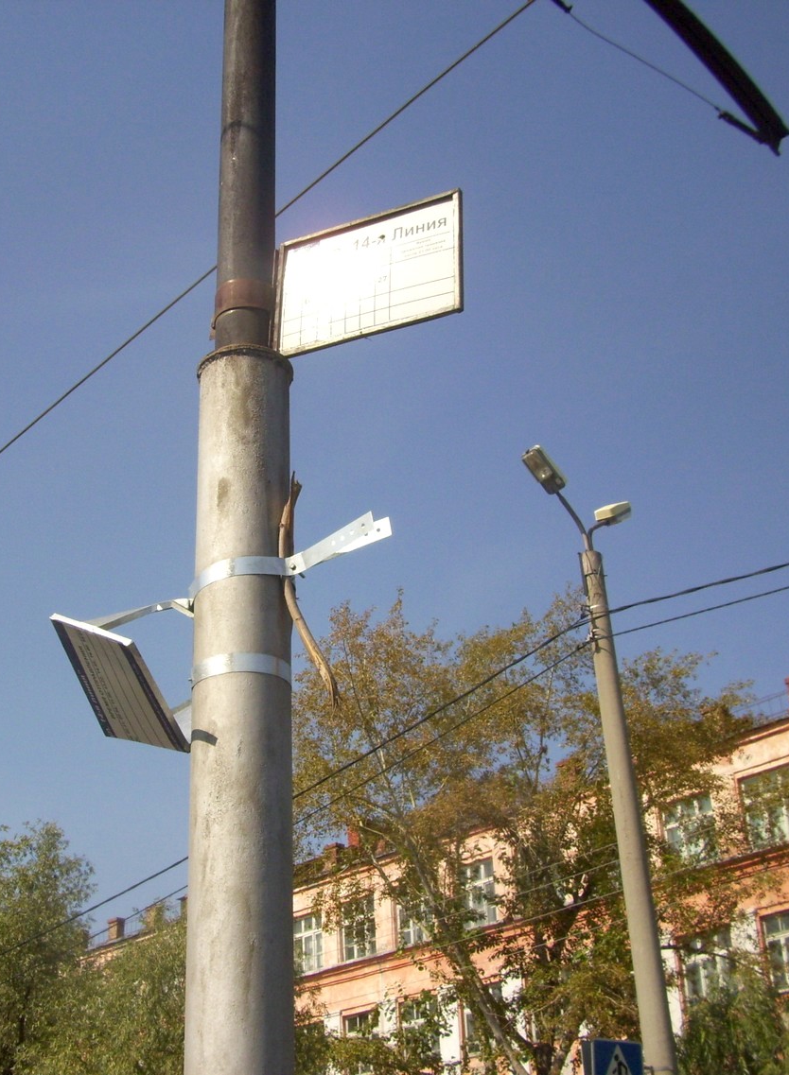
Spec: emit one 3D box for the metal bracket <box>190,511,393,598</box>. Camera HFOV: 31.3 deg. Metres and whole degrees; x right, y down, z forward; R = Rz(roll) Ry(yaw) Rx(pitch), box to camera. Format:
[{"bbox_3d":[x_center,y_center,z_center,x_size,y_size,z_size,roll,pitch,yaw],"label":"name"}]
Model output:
[{"bbox_3d":[-0.285,0.083,3.897,0.675,0.085,0.285,-23,-35,34],"label":"metal bracket"}]

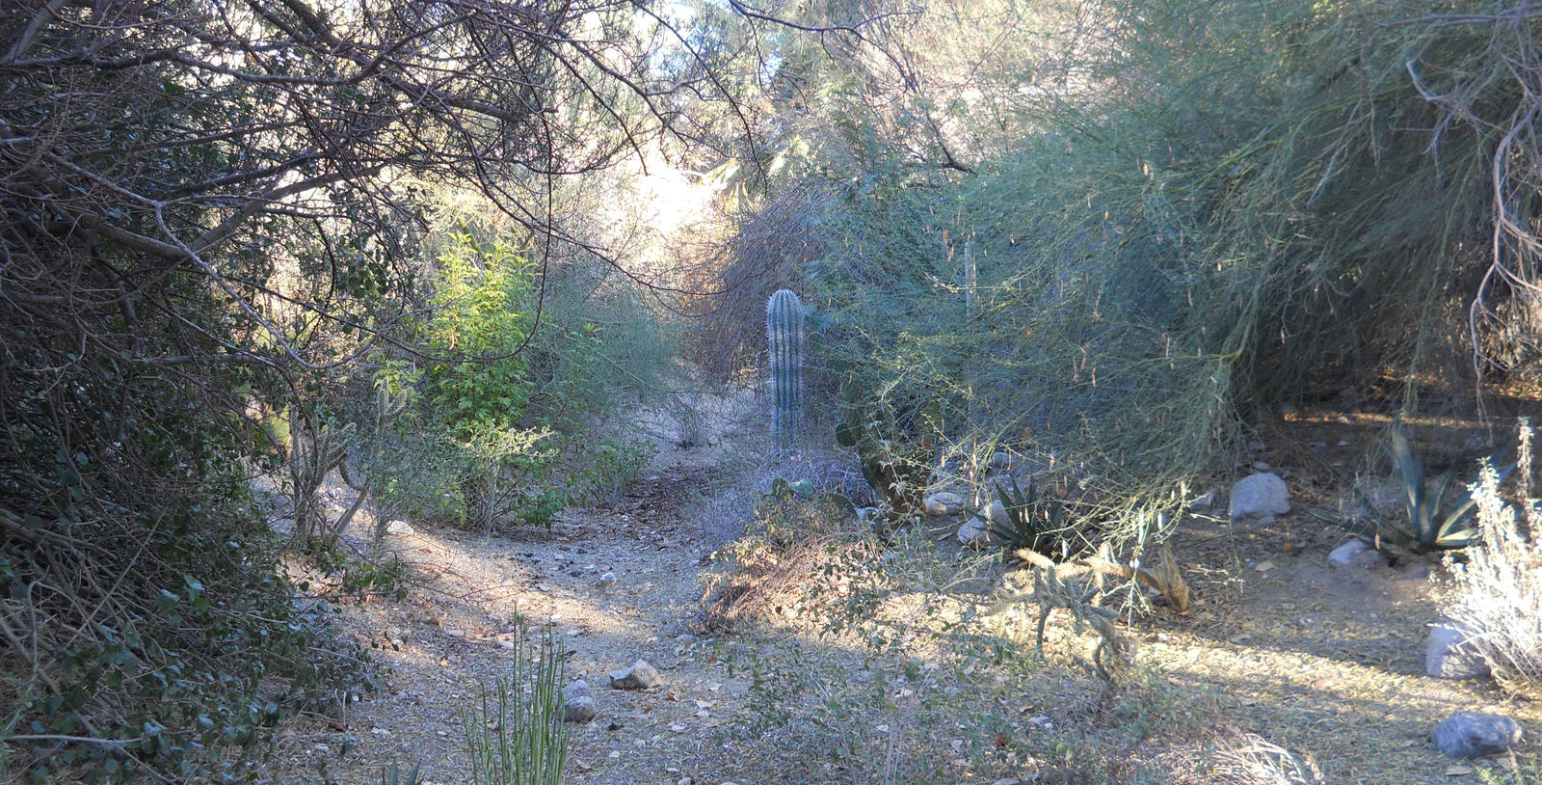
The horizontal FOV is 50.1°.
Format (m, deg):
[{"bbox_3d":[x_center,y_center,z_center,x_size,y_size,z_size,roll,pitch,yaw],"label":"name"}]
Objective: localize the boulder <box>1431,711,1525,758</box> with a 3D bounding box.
[{"bbox_3d":[2.540,1.229,5.929,0.303,0.131,0.212,1,2,23],"label":"boulder"}]

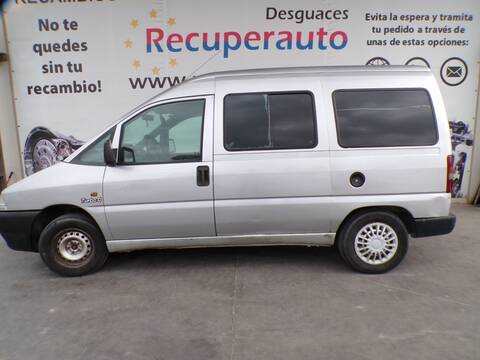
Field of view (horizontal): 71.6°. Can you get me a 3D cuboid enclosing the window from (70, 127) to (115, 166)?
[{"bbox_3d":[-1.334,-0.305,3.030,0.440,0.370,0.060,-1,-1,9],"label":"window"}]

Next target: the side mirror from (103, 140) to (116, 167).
[{"bbox_3d":[-1.126,-0.230,2.894,0.090,0.220,0.170,-1,8,2],"label":"side mirror"}]

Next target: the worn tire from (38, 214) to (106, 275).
[{"bbox_3d":[-1.587,0.647,3.262,0.615,0.610,0.200,-2,8,-5],"label":"worn tire"}]

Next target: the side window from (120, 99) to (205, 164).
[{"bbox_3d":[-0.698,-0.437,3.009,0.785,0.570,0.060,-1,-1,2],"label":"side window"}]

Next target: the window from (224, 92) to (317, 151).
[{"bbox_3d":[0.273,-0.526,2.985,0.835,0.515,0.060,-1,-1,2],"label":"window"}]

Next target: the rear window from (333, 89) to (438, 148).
[{"bbox_3d":[1.290,-0.549,2.953,0.920,0.525,0.060,-1,-1,2],"label":"rear window"}]

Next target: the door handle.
[{"bbox_3d":[-0.329,-0.036,2.995,0.115,0.185,0.045,-1,8,2],"label":"door handle"}]

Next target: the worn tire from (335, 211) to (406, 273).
[{"bbox_3d":[1.235,0.594,3.174,0.615,0.610,0.200,-1,8,2],"label":"worn tire"}]

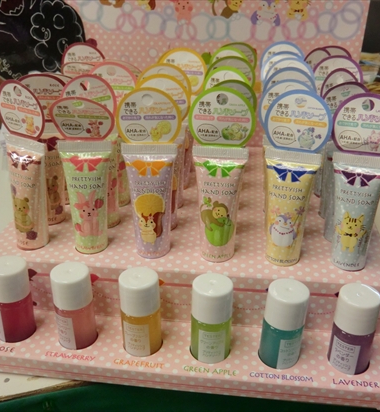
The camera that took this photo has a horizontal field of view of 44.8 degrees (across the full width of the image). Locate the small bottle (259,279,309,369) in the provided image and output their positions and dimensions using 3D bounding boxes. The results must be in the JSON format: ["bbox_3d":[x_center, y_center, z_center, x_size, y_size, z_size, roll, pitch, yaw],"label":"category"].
[{"bbox_3d":[0.061,0.080,0.308,0.027,0.061,0.027,0,29,0],"label":"small bottle"}]

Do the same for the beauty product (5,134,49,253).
[{"bbox_3d":[-0.121,-0.009,0.347,0.039,0.084,0.025,15,25,26],"label":"beauty product"}]

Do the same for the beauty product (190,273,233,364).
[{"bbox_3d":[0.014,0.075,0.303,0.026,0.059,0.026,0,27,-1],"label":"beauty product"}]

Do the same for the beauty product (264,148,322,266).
[{"bbox_3d":[0.070,0.002,0.329,0.039,0.084,0.025,6,25,12],"label":"beauty product"}]

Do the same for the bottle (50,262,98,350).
[{"bbox_3d":[-0.077,0.070,0.313,0.026,0.059,0.026,0,27,0],"label":"bottle"}]

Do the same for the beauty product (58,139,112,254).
[{"bbox_3d":[-0.073,-0.004,0.330,0.038,0.084,0.024,2,27,4],"label":"beauty product"}]

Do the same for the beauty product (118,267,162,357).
[{"bbox_3d":[-0.033,0.075,0.317,0.027,0.061,0.027,0,29,0],"label":"beauty product"}]

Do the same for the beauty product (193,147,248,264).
[{"bbox_3d":[0.021,-0.001,0.333,0.039,0.084,0.025,1,23,1],"label":"beauty product"}]

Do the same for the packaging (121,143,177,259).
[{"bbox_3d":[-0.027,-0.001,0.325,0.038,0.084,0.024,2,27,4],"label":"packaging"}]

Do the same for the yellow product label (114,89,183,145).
[{"bbox_3d":[-0.028,-0.060,0.312,0.045,0.040,0.003,0,25,0],"label":"yellow product label"}]

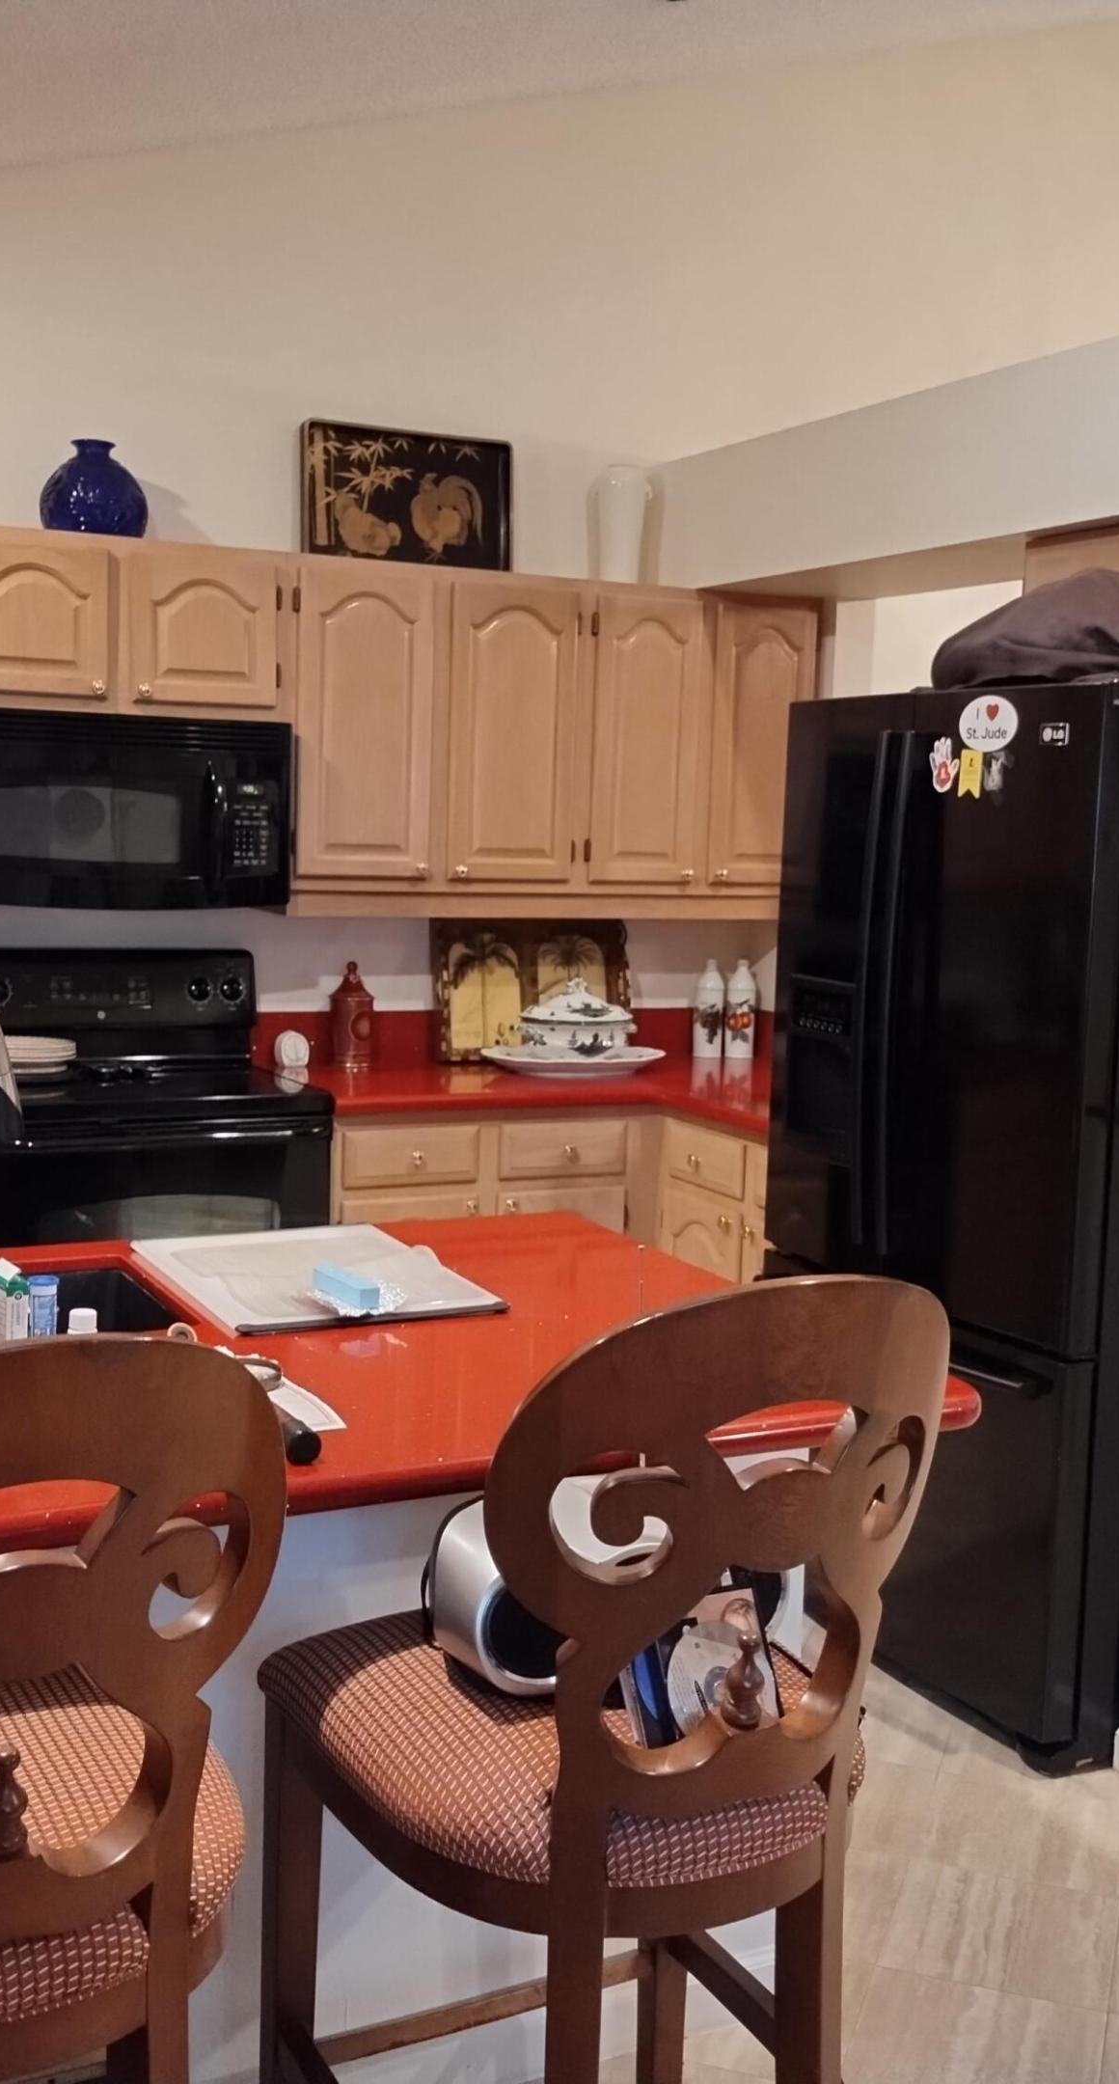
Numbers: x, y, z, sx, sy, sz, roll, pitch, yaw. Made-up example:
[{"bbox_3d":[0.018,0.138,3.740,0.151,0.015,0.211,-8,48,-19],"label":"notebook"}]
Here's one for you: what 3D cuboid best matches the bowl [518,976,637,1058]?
[{"bbox_3d":[0.044,-0.056,5.056,0.301,0.211,0.235,1,6,-4],"label":"bowl"}]

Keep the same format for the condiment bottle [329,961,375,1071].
[{"bbox_3d":[-0.507,-0.063,4.912,0.112,0.267,0.112,1,6,-6],"label":"condiment bottle"}]

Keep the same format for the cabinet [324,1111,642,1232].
[{"bbox_3d":[-0.299,0.563,4.859,0.762,0.877,0.590,-2,7,-27],"label":"cabinet"}]

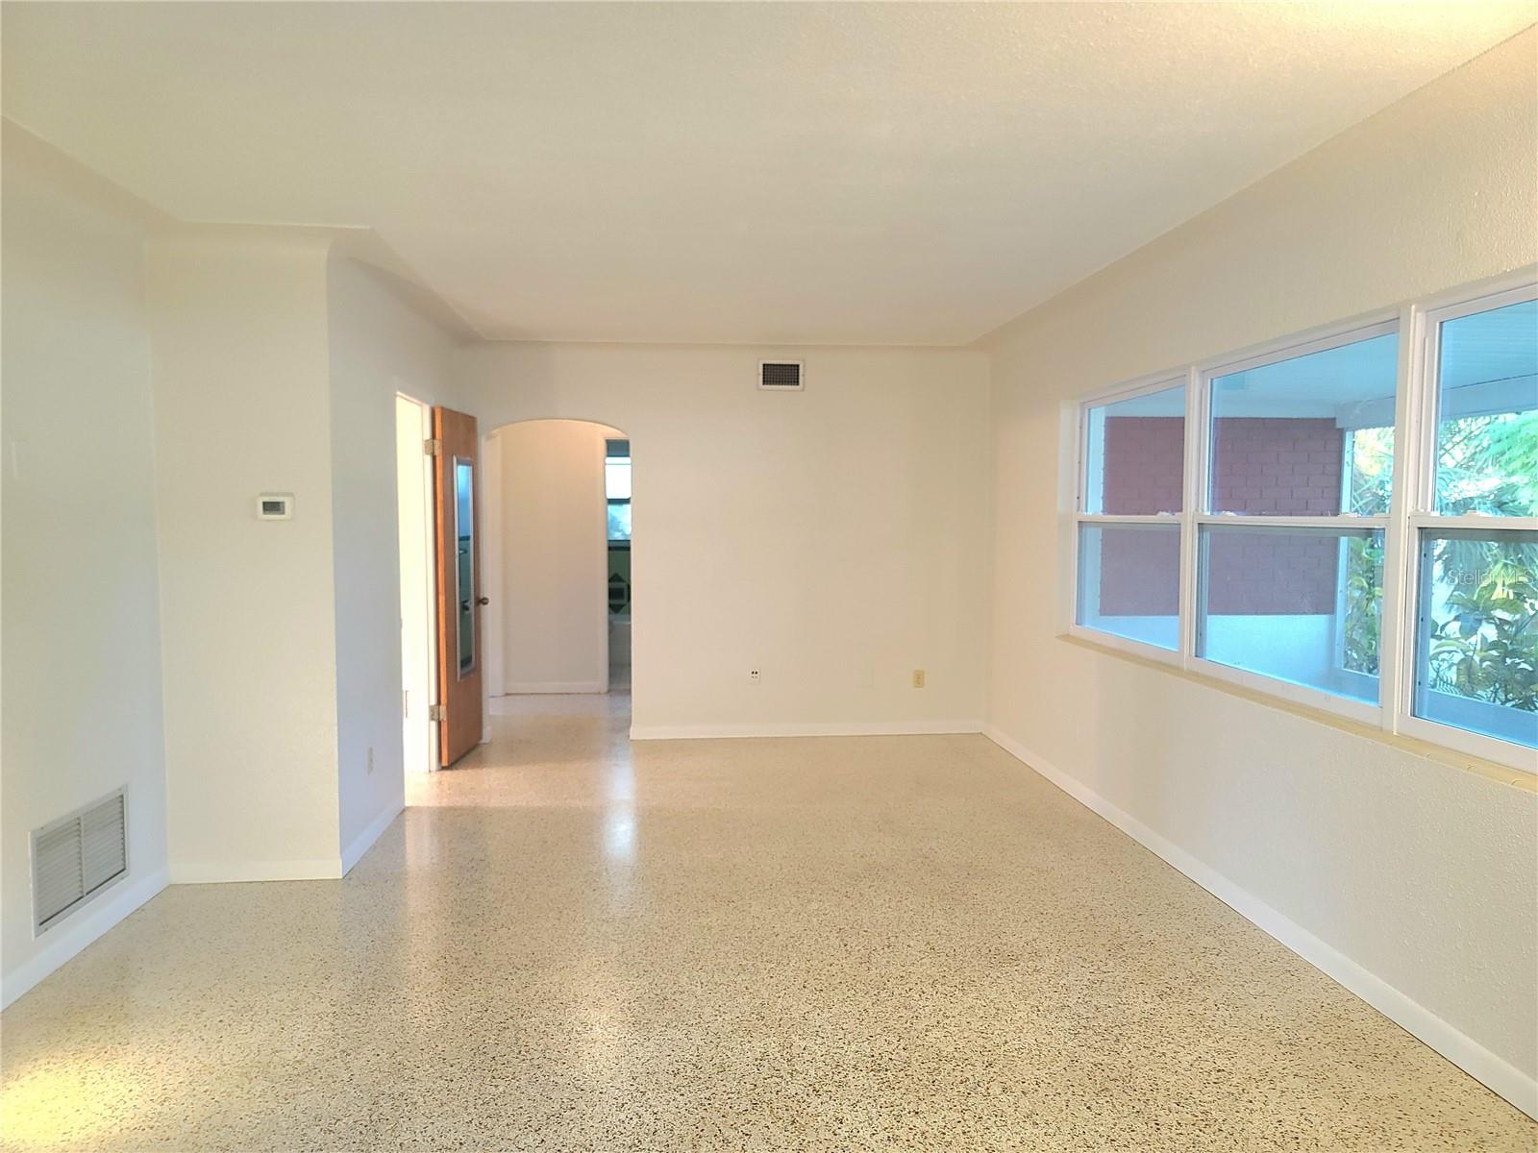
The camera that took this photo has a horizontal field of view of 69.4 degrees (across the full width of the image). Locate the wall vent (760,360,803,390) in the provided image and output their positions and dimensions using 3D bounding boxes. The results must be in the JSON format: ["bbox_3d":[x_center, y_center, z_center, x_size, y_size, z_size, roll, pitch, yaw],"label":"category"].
[{"bbox_3d":[0.078,-1.285,7.087,0.296,0.191,0.020,0,3,-5],"label":"wall vent"}]

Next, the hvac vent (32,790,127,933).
[{"bbox_3d":[-2.278,0.931,3.710,0.020,0.330,0.604,0,3,-5],"label":"hvac vent"}]

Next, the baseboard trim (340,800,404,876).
[{"bbox_3d":[-1.746,1.131,4.928,0.018,0.081,1.055,0,3,-5],"label":"baseboard trim"}]

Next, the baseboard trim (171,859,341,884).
[{"bbox_3d":[-2.016,1.164,4.383,0.657,0.078,0.018,0,3,-5],"label":"baseboard trim"}]

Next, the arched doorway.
[{"bbox_3d":[-1.346,0.028,7.108,0.925,2.046,0.150,0,3,-5],"label":"arched doorway"}]

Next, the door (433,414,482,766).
[{"bbox_3d":[-1.845,0.046,6.639,0.042,2.033,0.700,0,3,1],"label":"door"}]

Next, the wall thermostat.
[{"bbox_3d":[-1.913,-0.263,4.289,0.131,0.090,0.030,0,3,-5],"label":"wall thermostat"}]

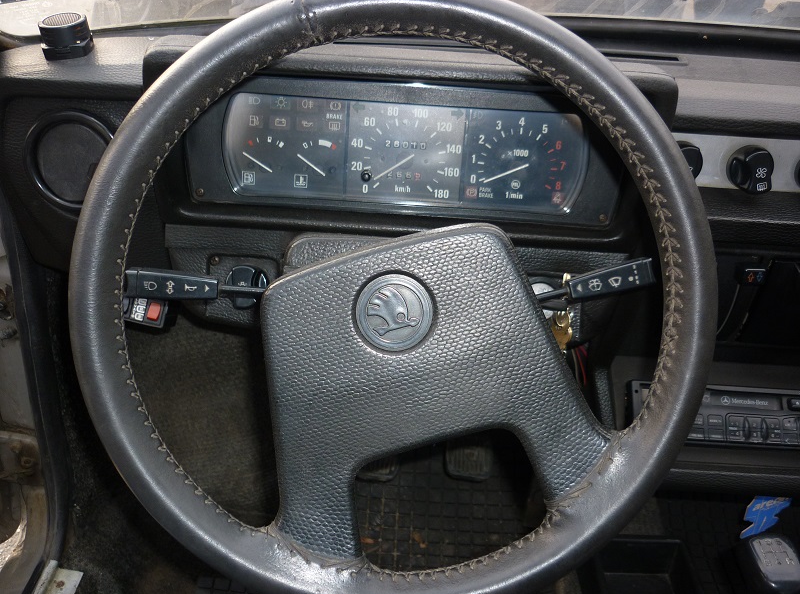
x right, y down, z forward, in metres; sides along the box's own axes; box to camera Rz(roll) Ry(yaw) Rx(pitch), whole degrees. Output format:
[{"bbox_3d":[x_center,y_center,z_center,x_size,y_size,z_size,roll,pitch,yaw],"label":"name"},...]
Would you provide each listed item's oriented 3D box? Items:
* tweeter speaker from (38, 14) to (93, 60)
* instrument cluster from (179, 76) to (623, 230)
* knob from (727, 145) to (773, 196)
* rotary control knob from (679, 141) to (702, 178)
[{"bbox_3d":[-0.292,-0.228,0.670,0.044,0.034,0.044,3,35,2],"label":"tweeter speaker"},{"bbox_3d":[0.000,-0.124,0.644,0.346,0.105,0.060,3,12,2],"label":"instrument cluster"},{"bbox_3d":[0.289,-0.105,0.630,0.037,0.038,0.023,3,15,2],"label":"knob"},{"bbox_3d":[0.231,-0.109,0.630,0.037,0.038,0.023,3,15,2],"label":"rotary control knob"}]

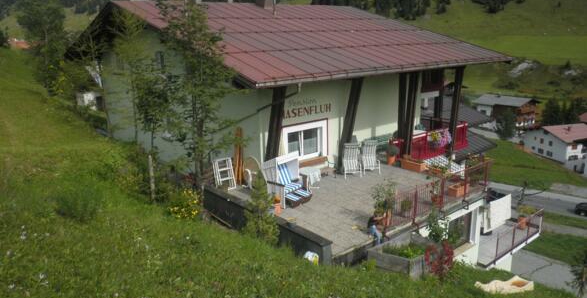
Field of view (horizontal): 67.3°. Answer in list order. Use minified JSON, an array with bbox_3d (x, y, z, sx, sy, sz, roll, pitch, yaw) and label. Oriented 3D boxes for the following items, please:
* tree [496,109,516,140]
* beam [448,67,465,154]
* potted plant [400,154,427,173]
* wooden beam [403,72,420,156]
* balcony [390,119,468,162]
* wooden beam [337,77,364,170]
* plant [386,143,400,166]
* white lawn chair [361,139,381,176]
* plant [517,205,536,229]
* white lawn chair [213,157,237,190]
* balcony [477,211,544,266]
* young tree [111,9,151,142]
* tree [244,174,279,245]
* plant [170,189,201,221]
[{"bbox_3d":[57.287,-6.559,118.000,4.300,7.700,4.300,-12,17,-36],"label":"tree"},{"bbox_3d":[7.003,-1.620,19.093,0.340,3.810,0.240,-12,22,-36],"label":"beam"},{"bbox_3d":[4.650,0.554,17.022,0.450,0.400,1.100,-7,14,-19],"label":"potted plant"},{"bbox_3d":[4.748,-1.246,17.651,0.240,3.589,0.240,-13,21,-37],"label":"wooden beam"},{"bbox_3d":[5.732,-0.356,19.299,5.000,1.170,1.000,-12,17,-36],"label":"balcony"},{"bbox_3d":[1.949,-0.758,15.589,0.340,3.710,0.240,-12,30,-36],"label":"wooden beam"},{"bbox_3d":[3.989,0.186,17.737,0.500,0.830,0.500,-2,13,1],"label":"plant"},{"bbox_3d":[2.853,0.310,16.350,0.620,1.120,0.720,-3,13,-3],"label":"white lawn chair"},{"bbox_3d":[9.263,2.693,17.642,0.750,0.950,0.750,-12,17,-37],"label":"plant"},{"bbox_3d":[-2.320,0.853,15.077,0.620,1.020,0.500,-12,17,-36],"label":"white lawn chair"},{"bbox_3d":[7.438,3.153,16.429,3.929,1.212,1.746,-12,17,-37],"label":"balcony"},{"bbox_3d":[-7.479,-3.372,20.224,1.750,5.800,1.750,-12,17,-37],"label":"young tree"},{"bbox_3d":[-0.811,1.533,11.167,0.850,1.950,0.850,-2,13,1],"label":"tree"},{"bbox_3d":[-3.363,1.681,13.600,0.820,0.850,0.800,-12,17,-36],"label":"plant"}]

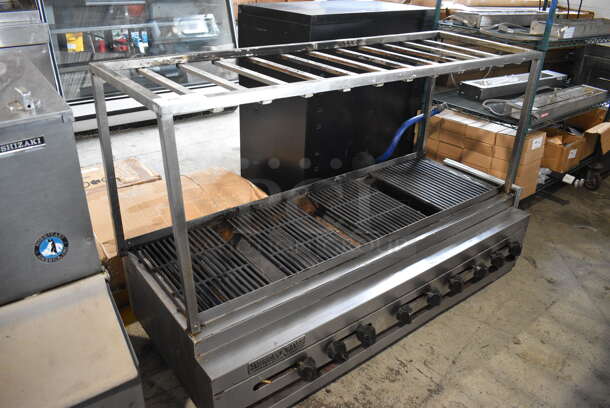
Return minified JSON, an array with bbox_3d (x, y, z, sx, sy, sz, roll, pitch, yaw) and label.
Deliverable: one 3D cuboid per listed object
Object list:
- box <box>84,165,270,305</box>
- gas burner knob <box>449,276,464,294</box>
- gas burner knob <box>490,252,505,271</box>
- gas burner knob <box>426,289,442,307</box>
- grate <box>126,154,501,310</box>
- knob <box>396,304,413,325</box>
[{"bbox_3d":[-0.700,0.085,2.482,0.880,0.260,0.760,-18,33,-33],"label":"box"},{"bbox_3d":[0.588,0.317,1.778,0.057,0.059,0.034,-18,33,-33],"label":"gas burner knob"},{"bbox_3d":[0.809,0.242,1.924,0.057,0.059,0.034,-18,33,-33],"label":"gas burner knob"},{"bbox_3d":[0.483,0.348,1.706,0.057,0.059,0.034,-18,33,-33],"label":"gas burner knob"},{"bbox_3d":[0.137,0.058,1.876,1.520,0.030,0.450,-18,33,-33],"label":"grate"},{"bbox_3d":[0.352,0.390,1.617,0.057,0.059,0.034,-18,33,-33],"label":"knob"}]

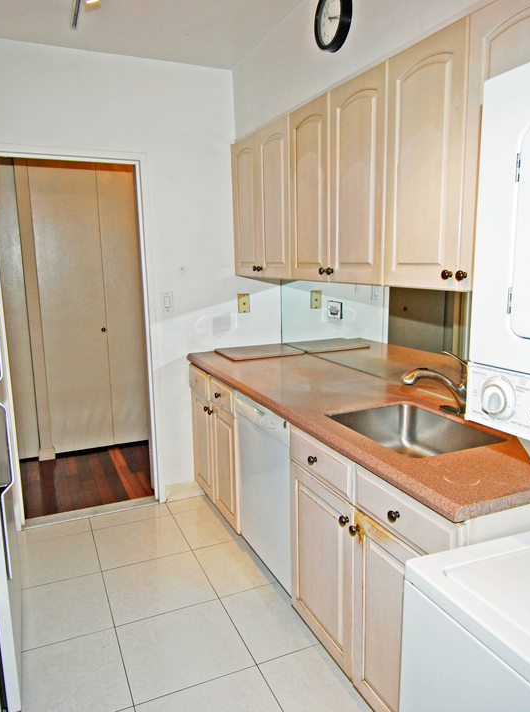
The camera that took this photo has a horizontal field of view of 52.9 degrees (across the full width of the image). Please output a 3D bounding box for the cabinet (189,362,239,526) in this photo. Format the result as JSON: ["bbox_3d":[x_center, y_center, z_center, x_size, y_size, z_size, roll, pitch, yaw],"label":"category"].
[{"bbox_3d":[-0.001,0.478,3.110,0.645,0.812,0.759,-5,11,-23],"label":"cabinet"}]

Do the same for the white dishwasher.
[{"bbox_3d":[0.278,0.587,2.492,0.608,0.817,0.615,-5,11,-23],"label":"white dishwasher"}]

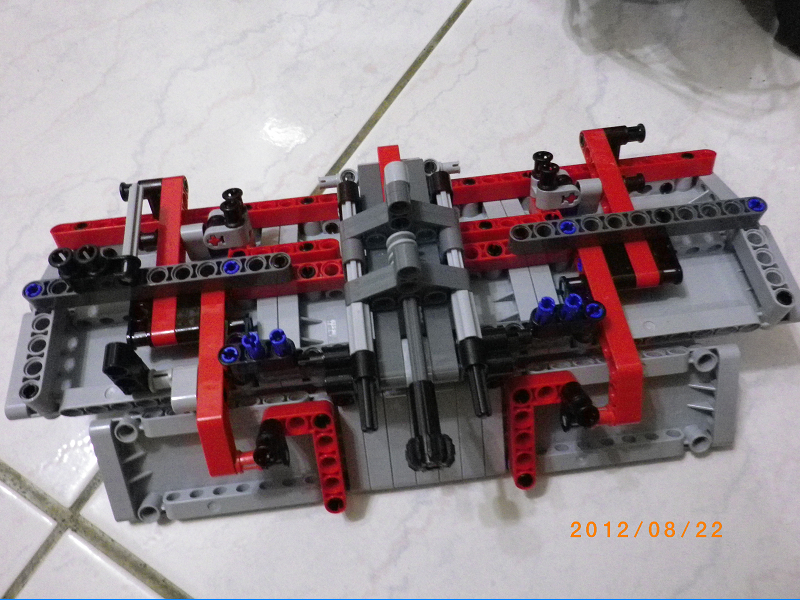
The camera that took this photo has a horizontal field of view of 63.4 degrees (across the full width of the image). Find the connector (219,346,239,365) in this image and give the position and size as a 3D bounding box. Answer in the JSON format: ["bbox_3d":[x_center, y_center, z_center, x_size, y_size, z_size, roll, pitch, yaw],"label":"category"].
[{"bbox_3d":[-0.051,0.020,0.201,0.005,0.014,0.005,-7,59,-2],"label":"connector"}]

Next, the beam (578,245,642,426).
[{"bbox_3d":[0.068,0.008,0.216,0.008,0.020,0.065,-7,60,-2],"label":"beam"}]

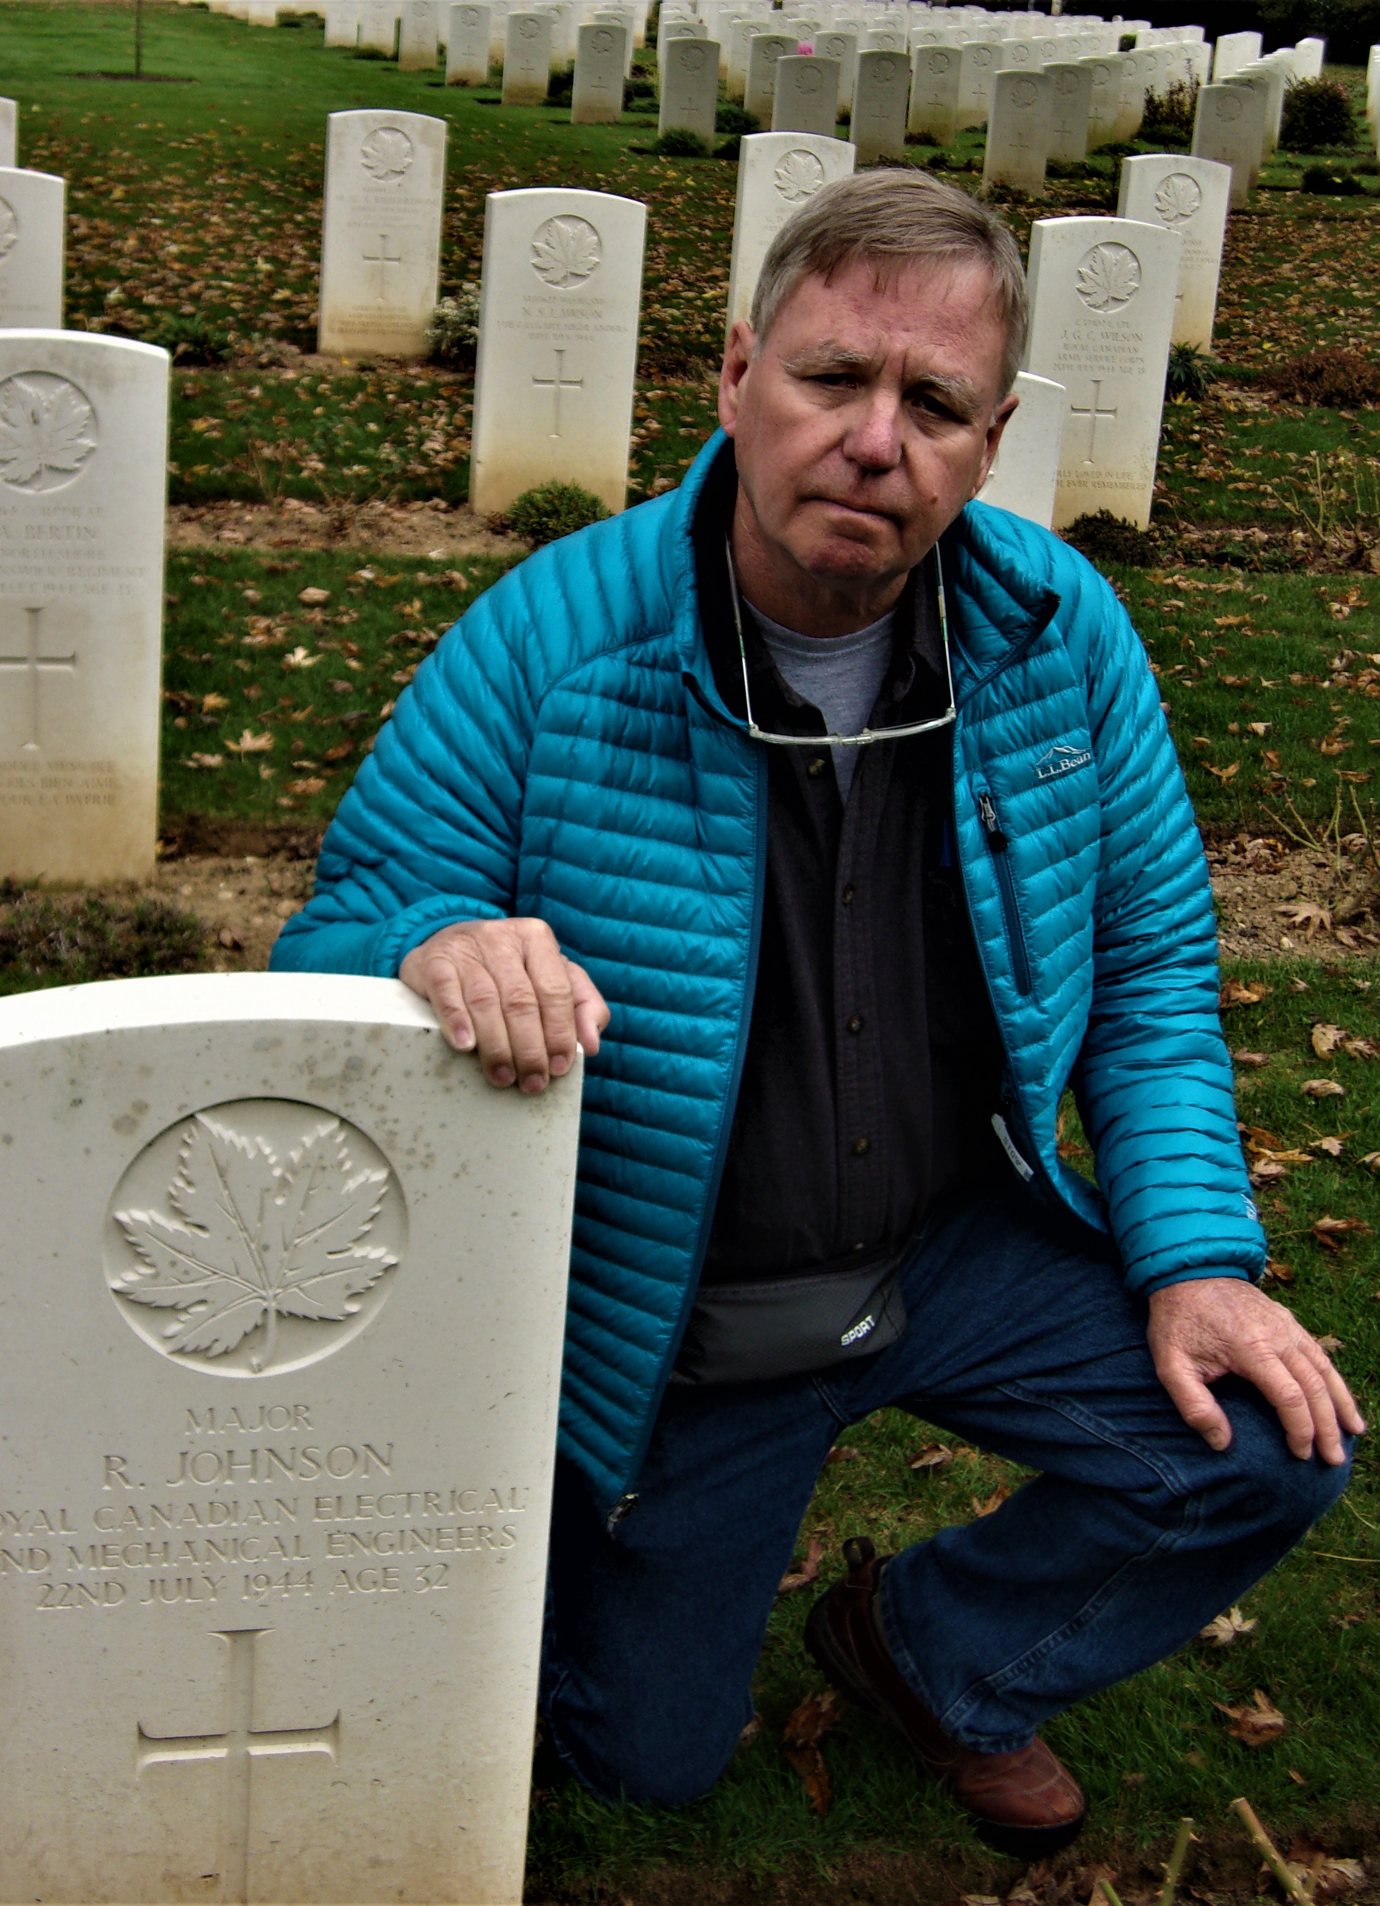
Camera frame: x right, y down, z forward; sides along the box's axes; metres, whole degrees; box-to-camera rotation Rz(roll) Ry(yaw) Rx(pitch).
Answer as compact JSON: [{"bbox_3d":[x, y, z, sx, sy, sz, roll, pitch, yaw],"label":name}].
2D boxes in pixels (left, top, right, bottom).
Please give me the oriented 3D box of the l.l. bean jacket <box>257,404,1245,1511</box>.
[{"bbox_3d":[0.049,0.015,2.040,0.660,0.760,0.500,0,26,-9],"label":"l.l. bean jacket"}]

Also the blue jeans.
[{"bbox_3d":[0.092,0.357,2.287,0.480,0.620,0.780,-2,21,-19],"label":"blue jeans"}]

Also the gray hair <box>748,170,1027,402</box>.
[{"bbox_3d":[0.119,-0.392,1.795,0.172,0.178,0.200,13,15,-4],"label":"gray hair"}]

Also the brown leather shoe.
[{"bbox_3d":[0.207,0.577,2.315,0.108,0.120,0.288,-12,38,-39],"label":"brown leather shoe"}]

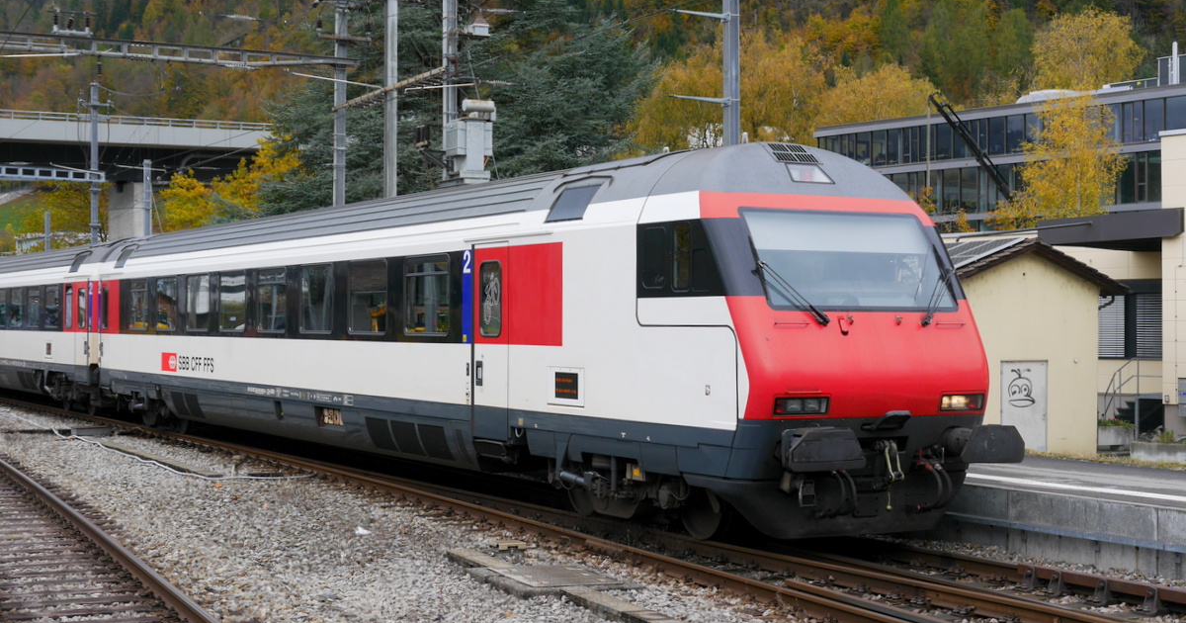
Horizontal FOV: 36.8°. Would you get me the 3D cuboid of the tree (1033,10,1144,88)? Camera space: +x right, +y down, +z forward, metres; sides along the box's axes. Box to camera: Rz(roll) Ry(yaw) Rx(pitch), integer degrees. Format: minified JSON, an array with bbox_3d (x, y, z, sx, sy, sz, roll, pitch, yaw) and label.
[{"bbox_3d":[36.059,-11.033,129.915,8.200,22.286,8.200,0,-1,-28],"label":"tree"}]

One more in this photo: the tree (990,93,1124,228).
[{"bbox_3d":[19.639,-2.790,74.951,5.400,12.853,5.400,0,-1,-28],"label":"tree"}]

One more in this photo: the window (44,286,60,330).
[{"bbox_3d":[-12.453,-0.091,41.015,0.060,1.000,1.400,0,-1,-28],"label":"window"}]

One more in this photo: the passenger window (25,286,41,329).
[{"bbox_3d":[-13.454,-0.083,42.849,0.060,1.000,1.400,0,-1,-28],"label":"passenger window"}]

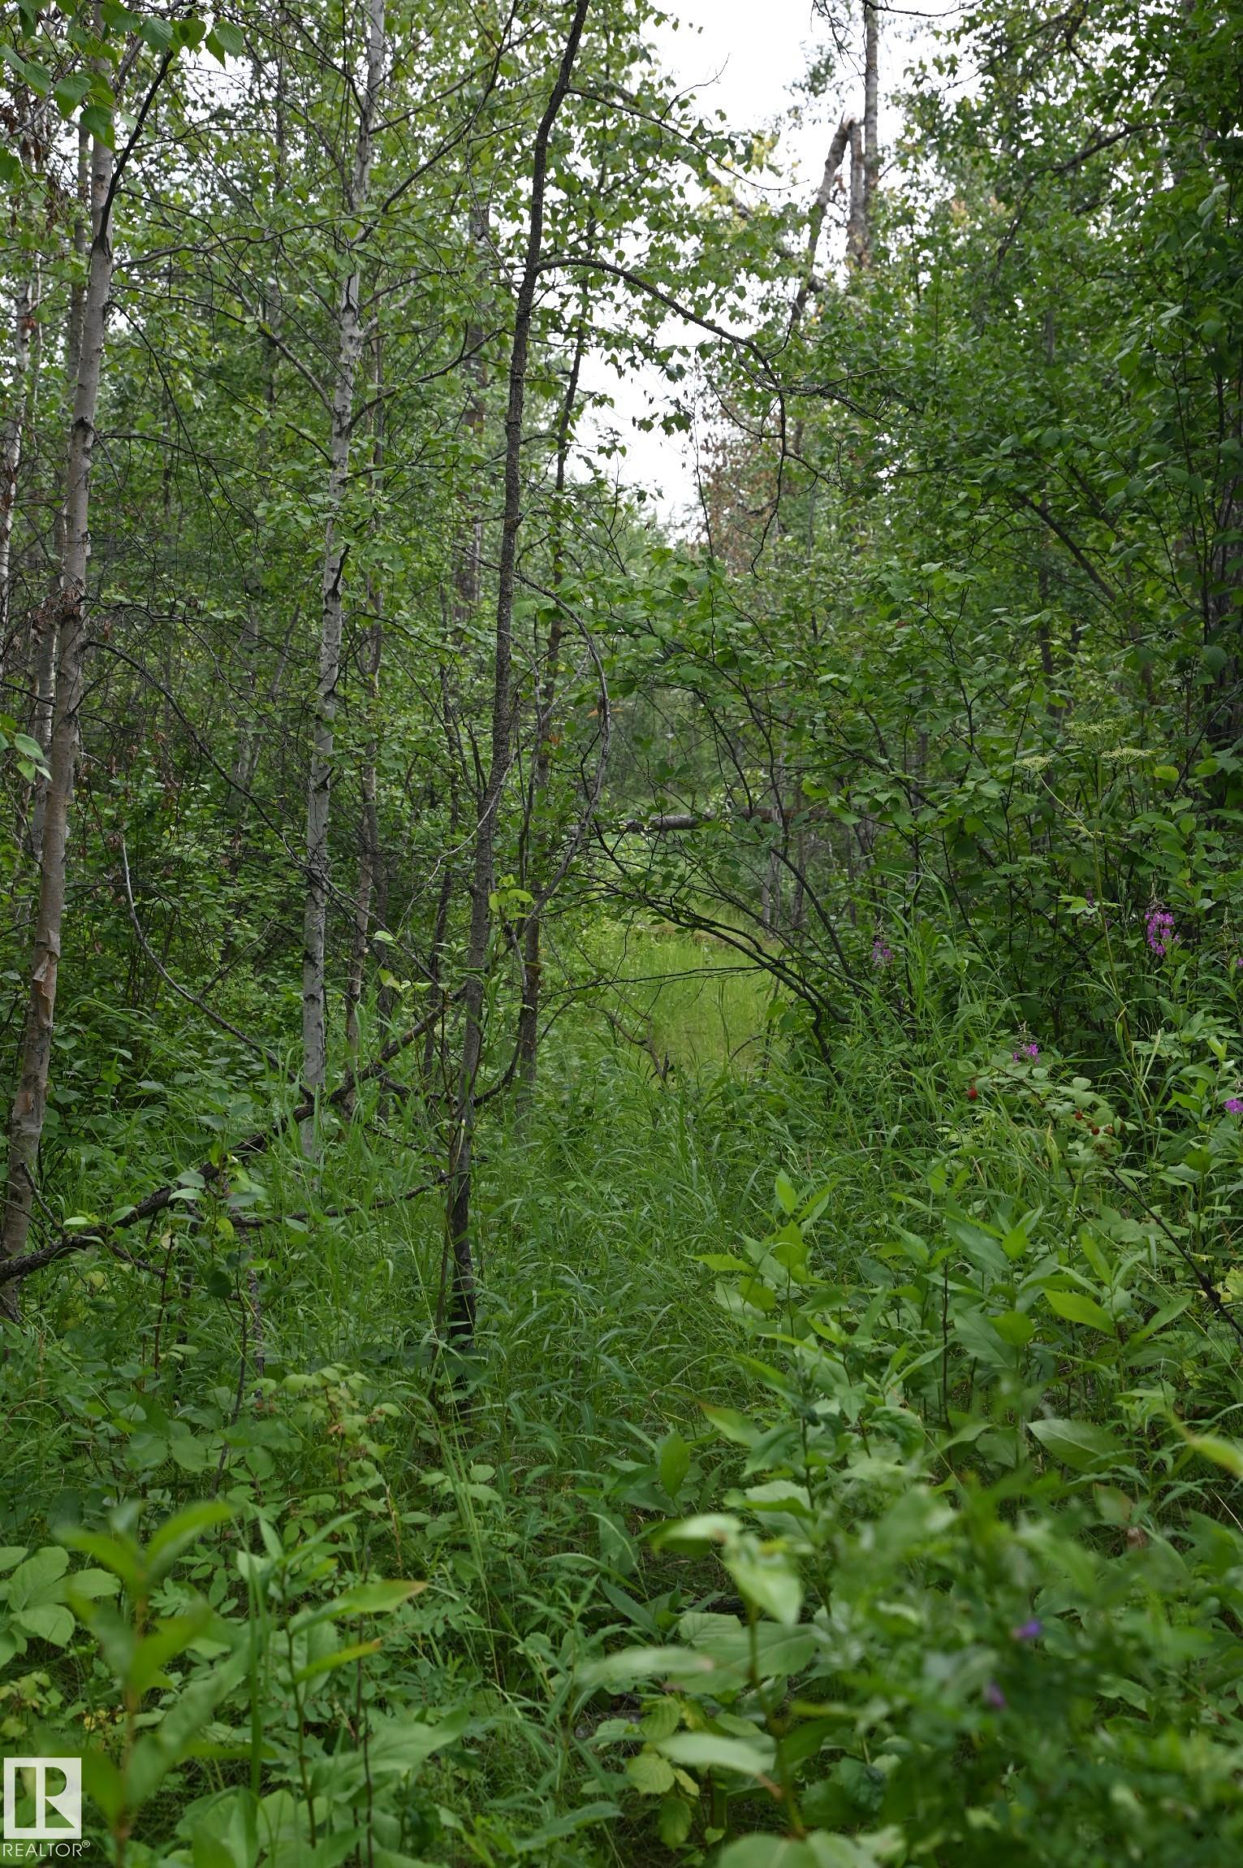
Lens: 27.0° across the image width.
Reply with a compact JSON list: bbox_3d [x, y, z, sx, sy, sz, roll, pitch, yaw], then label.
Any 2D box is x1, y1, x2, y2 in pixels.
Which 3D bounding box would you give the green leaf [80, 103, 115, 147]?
[{"bbox_3d":[-0.748,-1.154,3.700,0.050,0.060,0.025,0,3,0],"label":"green leaf"}]

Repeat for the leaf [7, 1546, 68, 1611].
[{"bbox_3d":[-0.698,0.771,3.100,0.060,0.022,0.100,23,53,19],"label":"leaf"}]

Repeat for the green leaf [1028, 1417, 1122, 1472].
[{"bbox_3d":[0.569,0.640,3.250,0.125,0.065,0.025,23,-31,22],"label":"green leaf"}]

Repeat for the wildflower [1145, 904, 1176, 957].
[{"bbox_3d":[1.124,-0.009,5.400,0.065,0.113,0.060,0,3,0],"label":"wildflower"}]

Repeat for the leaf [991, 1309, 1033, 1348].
[{"bbox_3d":[0.534,0.540,3.550,0.058,0.050,0.035,0,3,0],"label":"leaf"}]

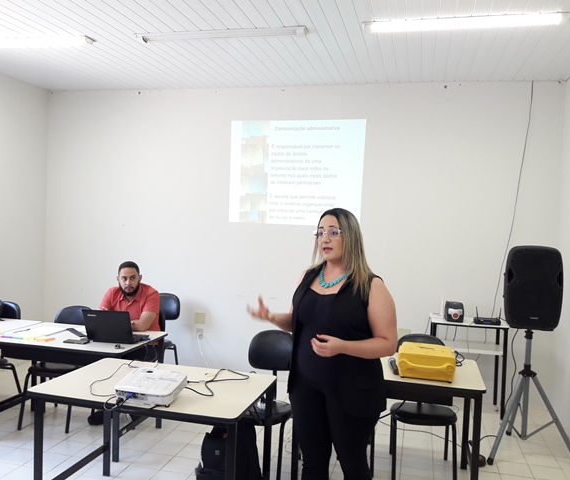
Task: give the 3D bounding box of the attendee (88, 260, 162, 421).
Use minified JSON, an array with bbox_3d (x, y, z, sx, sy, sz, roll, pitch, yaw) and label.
[{"bbox_3d":[-1.257,0.813,4.278,0.550,1.250,0.720,2,2,3],"label":"attendee"}]

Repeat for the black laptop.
[{"bbox_3d":[-1.218,0.614,3.806,0.370,0.230,0.310,2,3,15],"label":"black laptop"}]

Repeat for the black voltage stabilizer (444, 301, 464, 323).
[{"bbox_3d":[1.437,0.602,4.387,0.138,0.158,0.180,3,3,14],"label":"black voltage stabilizer"}]

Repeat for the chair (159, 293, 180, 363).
[{"bbox_3d":[-1.290,0.974,5.048,0.460,0.860,0.540,2,3,15],"label":"chair"}]

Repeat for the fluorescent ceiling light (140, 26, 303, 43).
[{"bbox_3d":[-0.457,-1.417,3.620,1.245,0.055,0.100,2,3,15],"label":"fluorescent ceiling light"}]

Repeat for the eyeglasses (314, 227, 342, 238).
[{"bbox_3d":[0.221,-0.033,2.241,0.140,0.048,0.140,4,3,39],"label":"eyeglasses"}]

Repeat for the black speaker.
[{"bbox_3d":[1.775,0.330,3.704,0.355,0.570,0.310,2,3,15],"label":"black speaker"}]

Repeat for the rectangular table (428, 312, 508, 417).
[{"bbox_3d":[1.583,1.114,4.547,0.630,0.810,0.400,2,3,15],"label":"rectangular table"}]

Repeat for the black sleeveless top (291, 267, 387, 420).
[{"bbox_3d":[0.230,0.441,2.270,0.420,0.640,0.310,3,3,33],"label":"black sleeveless top"}]

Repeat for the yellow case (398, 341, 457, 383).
[{"bbox_3d":[0.872,0.745,3.189,0.315,0.155,0.290,2,3,15],"label":"yellow case"}]

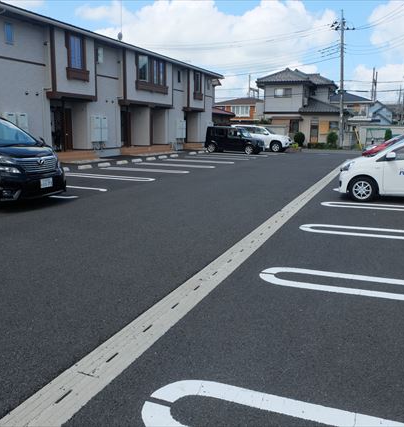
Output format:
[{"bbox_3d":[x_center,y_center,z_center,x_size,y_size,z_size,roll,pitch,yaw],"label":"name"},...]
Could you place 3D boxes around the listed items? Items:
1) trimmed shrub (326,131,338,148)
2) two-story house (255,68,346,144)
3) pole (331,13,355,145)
[{"bbox_3d":[11.608,-6.536,37.951,1.050,1.450,1.050,4,12,21],"label":"trimmed shrub"},{"bbox_3d":[9.693,-10.463,42.279,8.200,7.500,7.400,4,12,21],"label":"two-story house"},{"bbox_3d":[12.325,-11.612,37.469,1.800,11.600,0.800,4,12,21],"label":"pole"}]

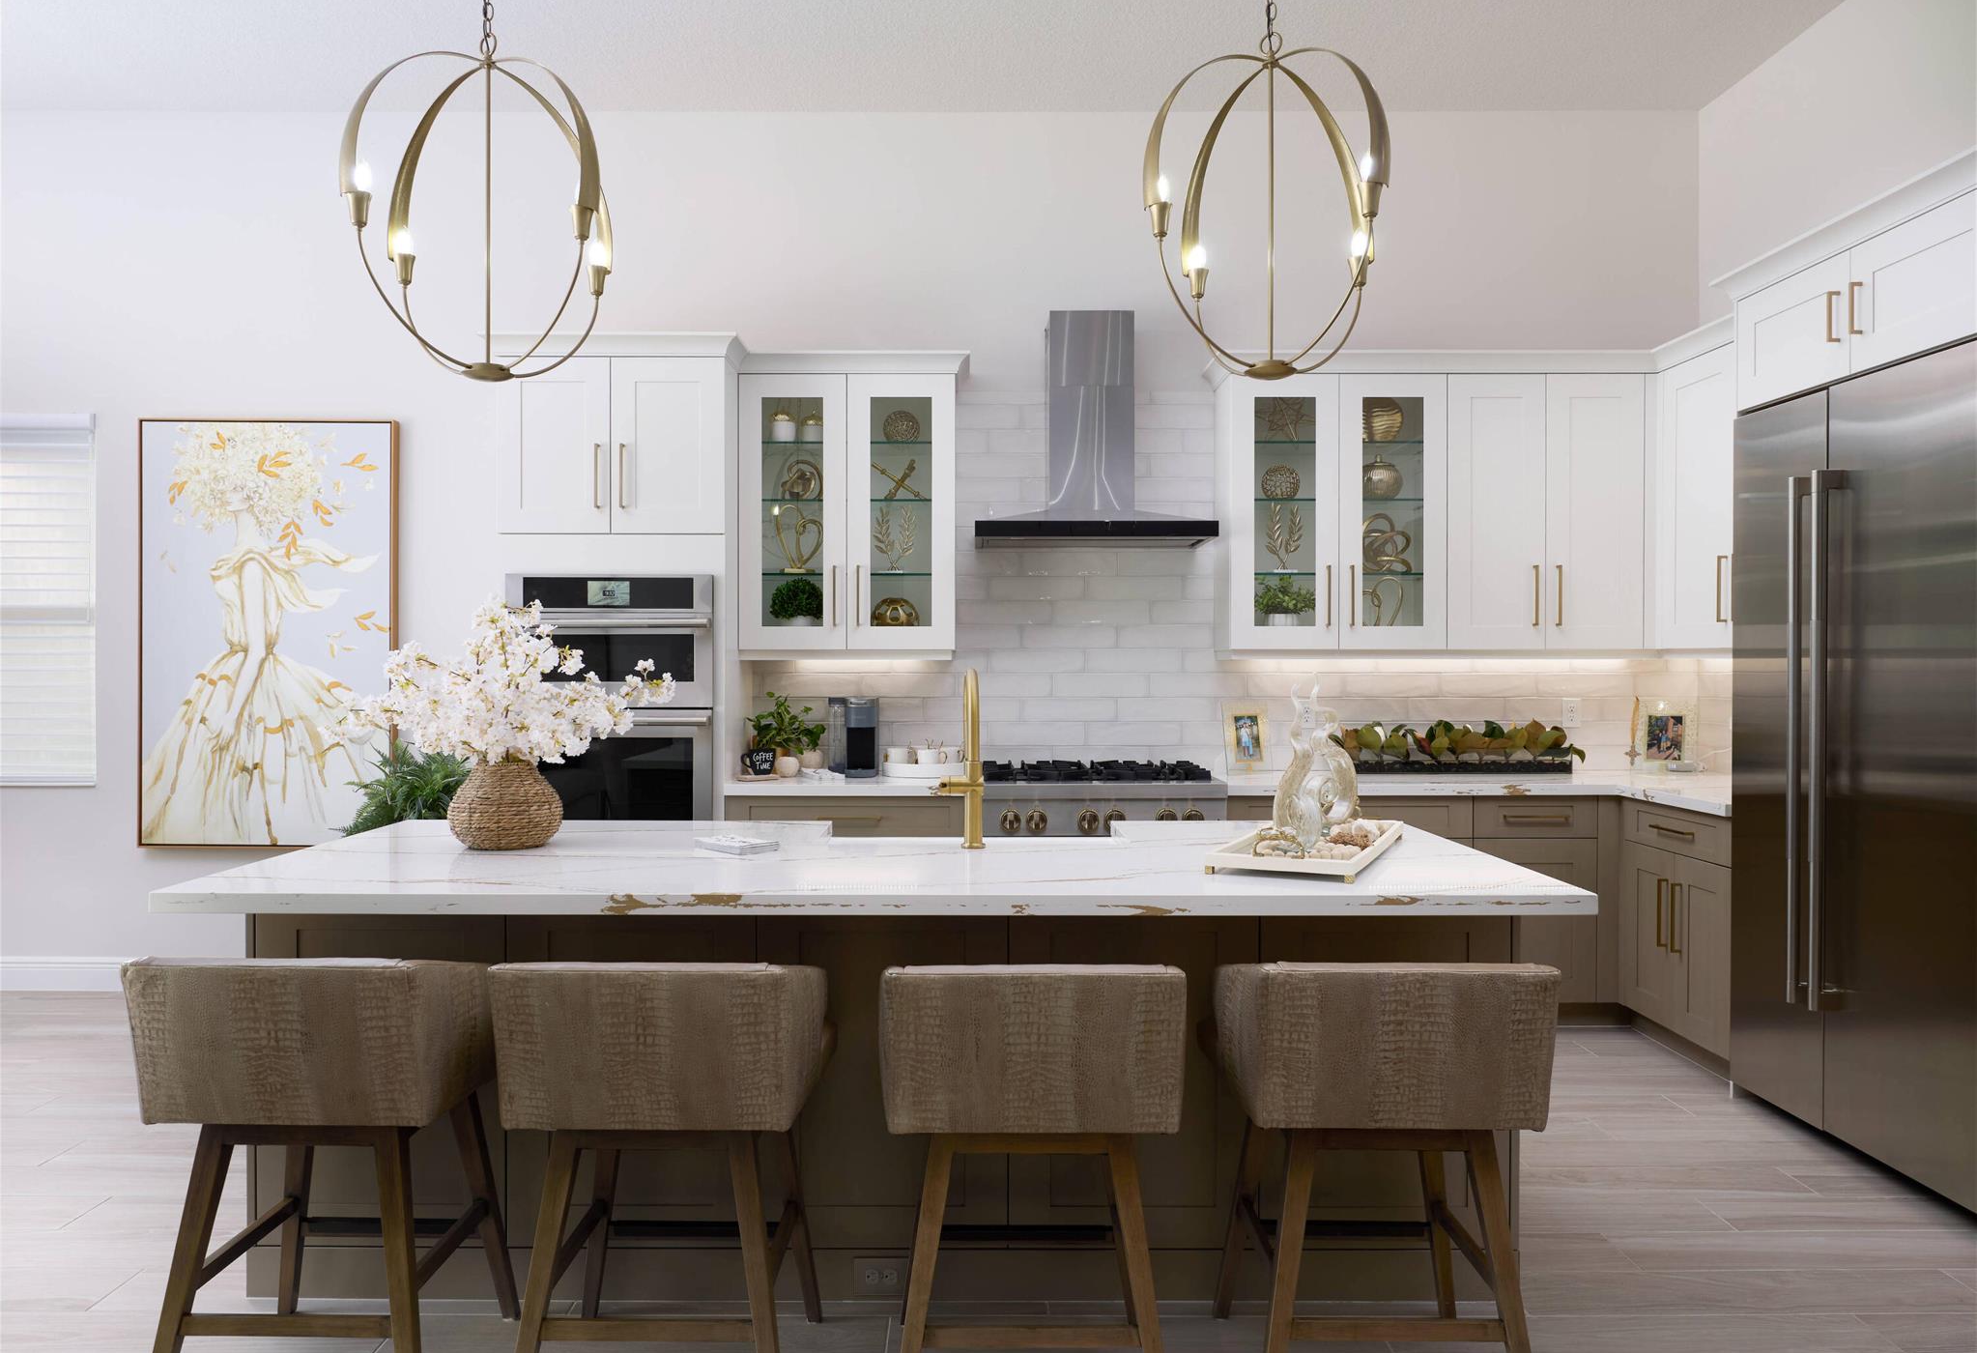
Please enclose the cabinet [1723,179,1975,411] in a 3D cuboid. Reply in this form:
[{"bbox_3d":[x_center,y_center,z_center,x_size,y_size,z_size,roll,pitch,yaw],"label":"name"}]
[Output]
[{"bbox_3d":[2.630,-0.978,3.690,0.630,0.355,1.110,0,0,0],"label":"cabinet"}]

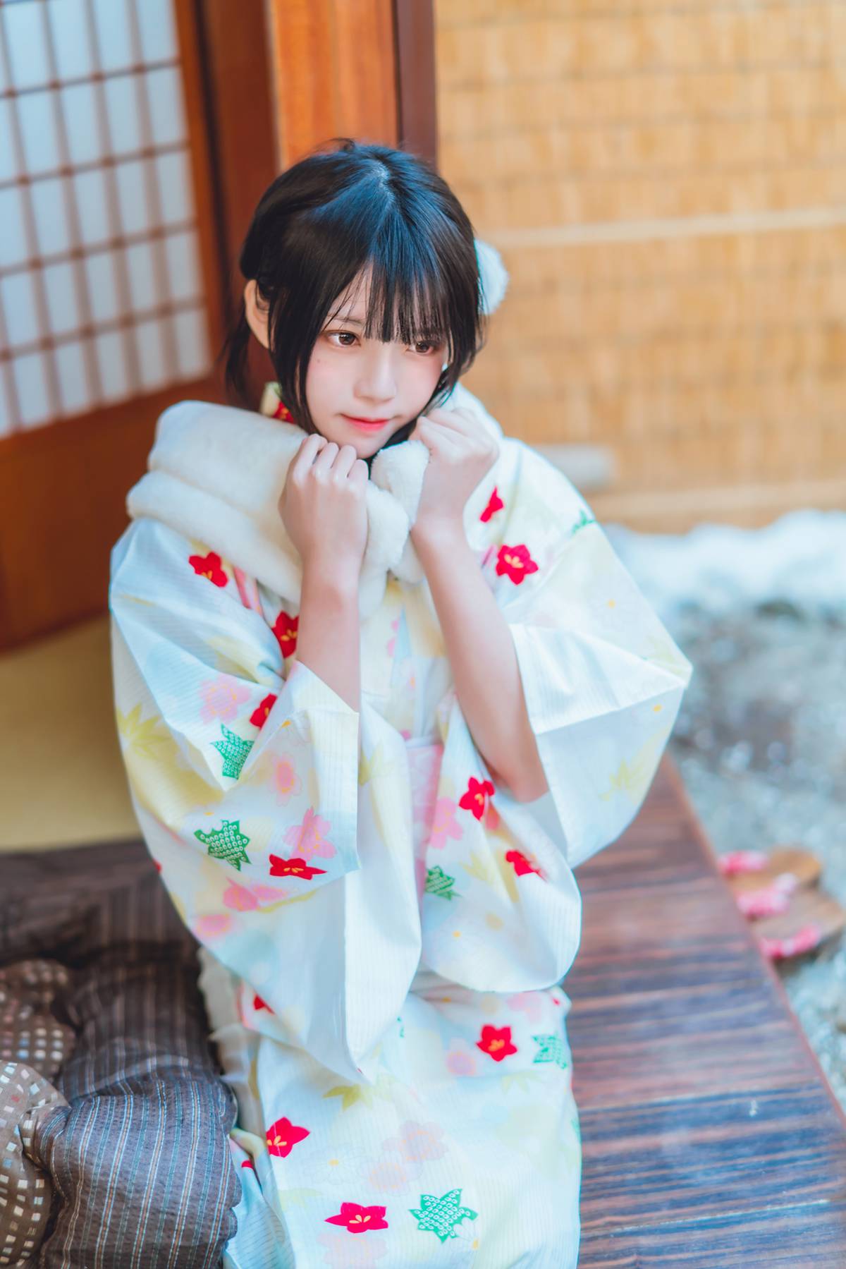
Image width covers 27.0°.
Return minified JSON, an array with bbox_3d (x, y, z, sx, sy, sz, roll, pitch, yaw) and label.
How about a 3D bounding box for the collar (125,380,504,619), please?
[{"bbox_3d":[-0.089,-0.120,1.490,0.300,0.170,0.230,-11,42,-20],"label":"collar"}]

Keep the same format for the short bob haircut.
[{"bbox_3d":[-0.058,-0.281,1.430,0.187,0.235,0.210,-7,36,-26],"label":"short bob haircut"}]

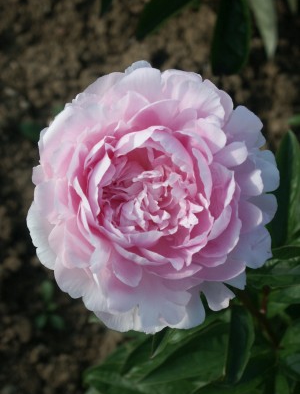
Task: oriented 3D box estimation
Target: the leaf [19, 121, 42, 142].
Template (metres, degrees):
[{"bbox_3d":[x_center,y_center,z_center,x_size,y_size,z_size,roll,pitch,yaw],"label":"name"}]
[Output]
[{"bbox_3d":[-0.113,-0.062,1.192,0.024,0.006,0.018,18,69,7],"label":"leaf"}]

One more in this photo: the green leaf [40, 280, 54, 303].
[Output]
[{"bbox_3d":[-0.090,0.083,1.095,0.013,0.005,0.024,-5,68,-2],"label":"green leaf"}]

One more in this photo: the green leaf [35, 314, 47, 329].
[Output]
[{"bbox_3d":[-0.095,0.108,1.078,0.011,0.005,0.016,28,71,11],"label":"green leaf"}]

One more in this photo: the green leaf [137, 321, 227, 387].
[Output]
[{"bbox_3d":[0.025,0.103,0.825,0.084,0.017,0.036,-33,70,-5],"label":"green leaf"}]

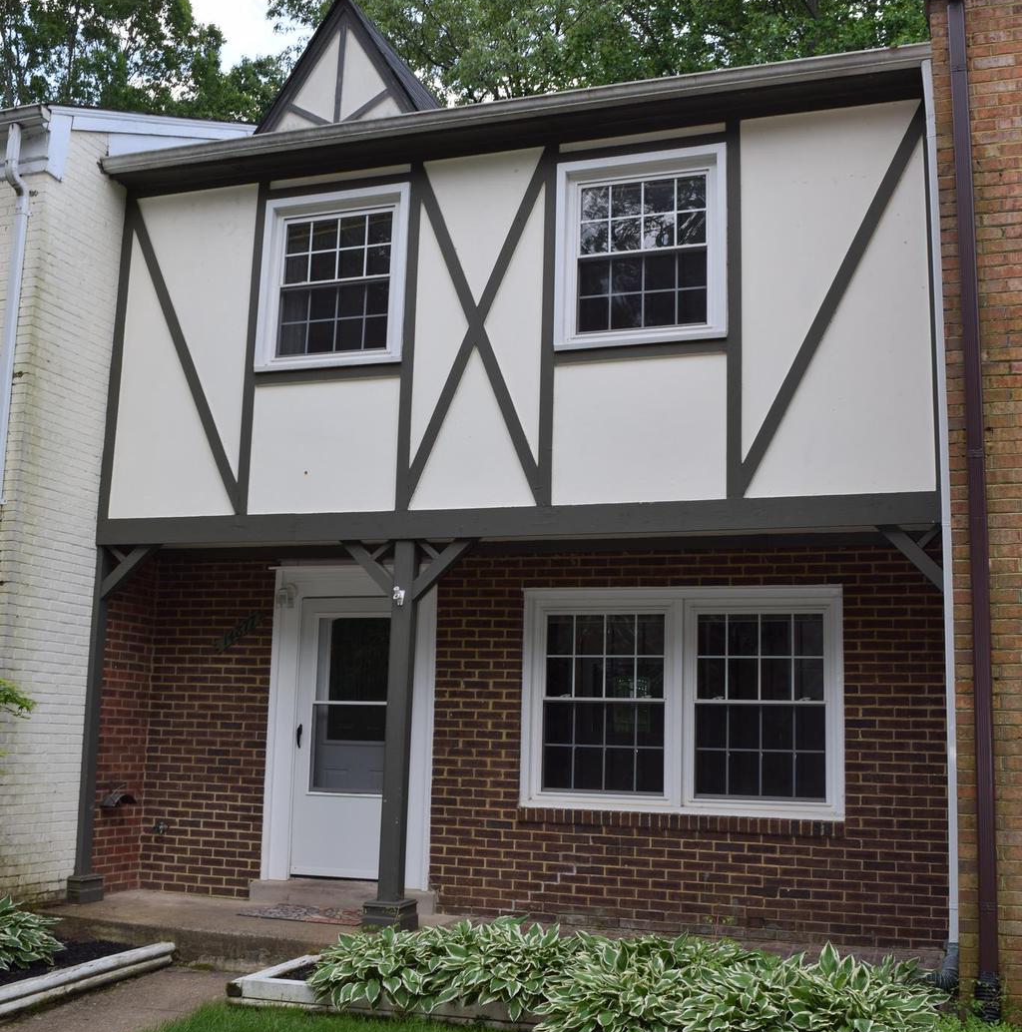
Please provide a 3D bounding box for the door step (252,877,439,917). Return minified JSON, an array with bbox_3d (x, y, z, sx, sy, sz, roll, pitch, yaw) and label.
[{"bbox_3d":[-1.183,2.679,9.308,1.449,0.146,0.222,-2,-9,19],"label":"door step"}]

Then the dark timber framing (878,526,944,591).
[{"bbox_3d":[2.316,0.249,7.648,0.389,0.404,0.101,-2,-9,19],"label":"dark timber framing"}]

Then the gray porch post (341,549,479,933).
[{"bbox_3d":[-0.694,1.388,8.540,0.975,2.505,0.263,-2,-9,19],"label":"gray porch post"}]

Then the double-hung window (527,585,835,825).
[{"bbox_3d":[1.090,1.212,8.703,2.161,1.485,0.111,-2,-9,19],"label":"double-hung window"}]

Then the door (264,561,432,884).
[{"bbox_3d":[-1.148,1.483,9.473,1.293,2.268,0.141,-2,-9,19],"label":"door"}]

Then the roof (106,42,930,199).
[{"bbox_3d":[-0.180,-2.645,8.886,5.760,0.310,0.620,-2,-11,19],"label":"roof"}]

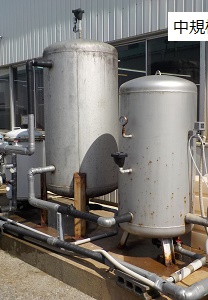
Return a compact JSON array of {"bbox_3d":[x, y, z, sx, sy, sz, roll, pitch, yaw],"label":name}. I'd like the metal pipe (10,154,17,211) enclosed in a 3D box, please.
[{"bbox_3d":[-1.584,0.548,6.160,0.090,1.012,0.090,-5,7,-44],"label":"metal pipe"}]

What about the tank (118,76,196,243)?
[{"bbox_3d":[0.621,0.116,4.110,0.892,1.978,0.892,0,5,0],"label":"tank"}]

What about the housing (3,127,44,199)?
[{"bbox_3d":[-1.506,0.258,6.609,0.758,1.343,0.758,0,5,0],"label":"housing"}]

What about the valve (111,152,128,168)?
[{"bbox_3d":[0.166,0.108,3.668,0.179,0.164,0.179,-5,7,-44],"label":"valve"}]

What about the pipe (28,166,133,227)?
[{"bbox_3d":[-0.336,0.508,4.231,0.430,0.512,1.568,-5,7,-44],"label":"pipe"}]

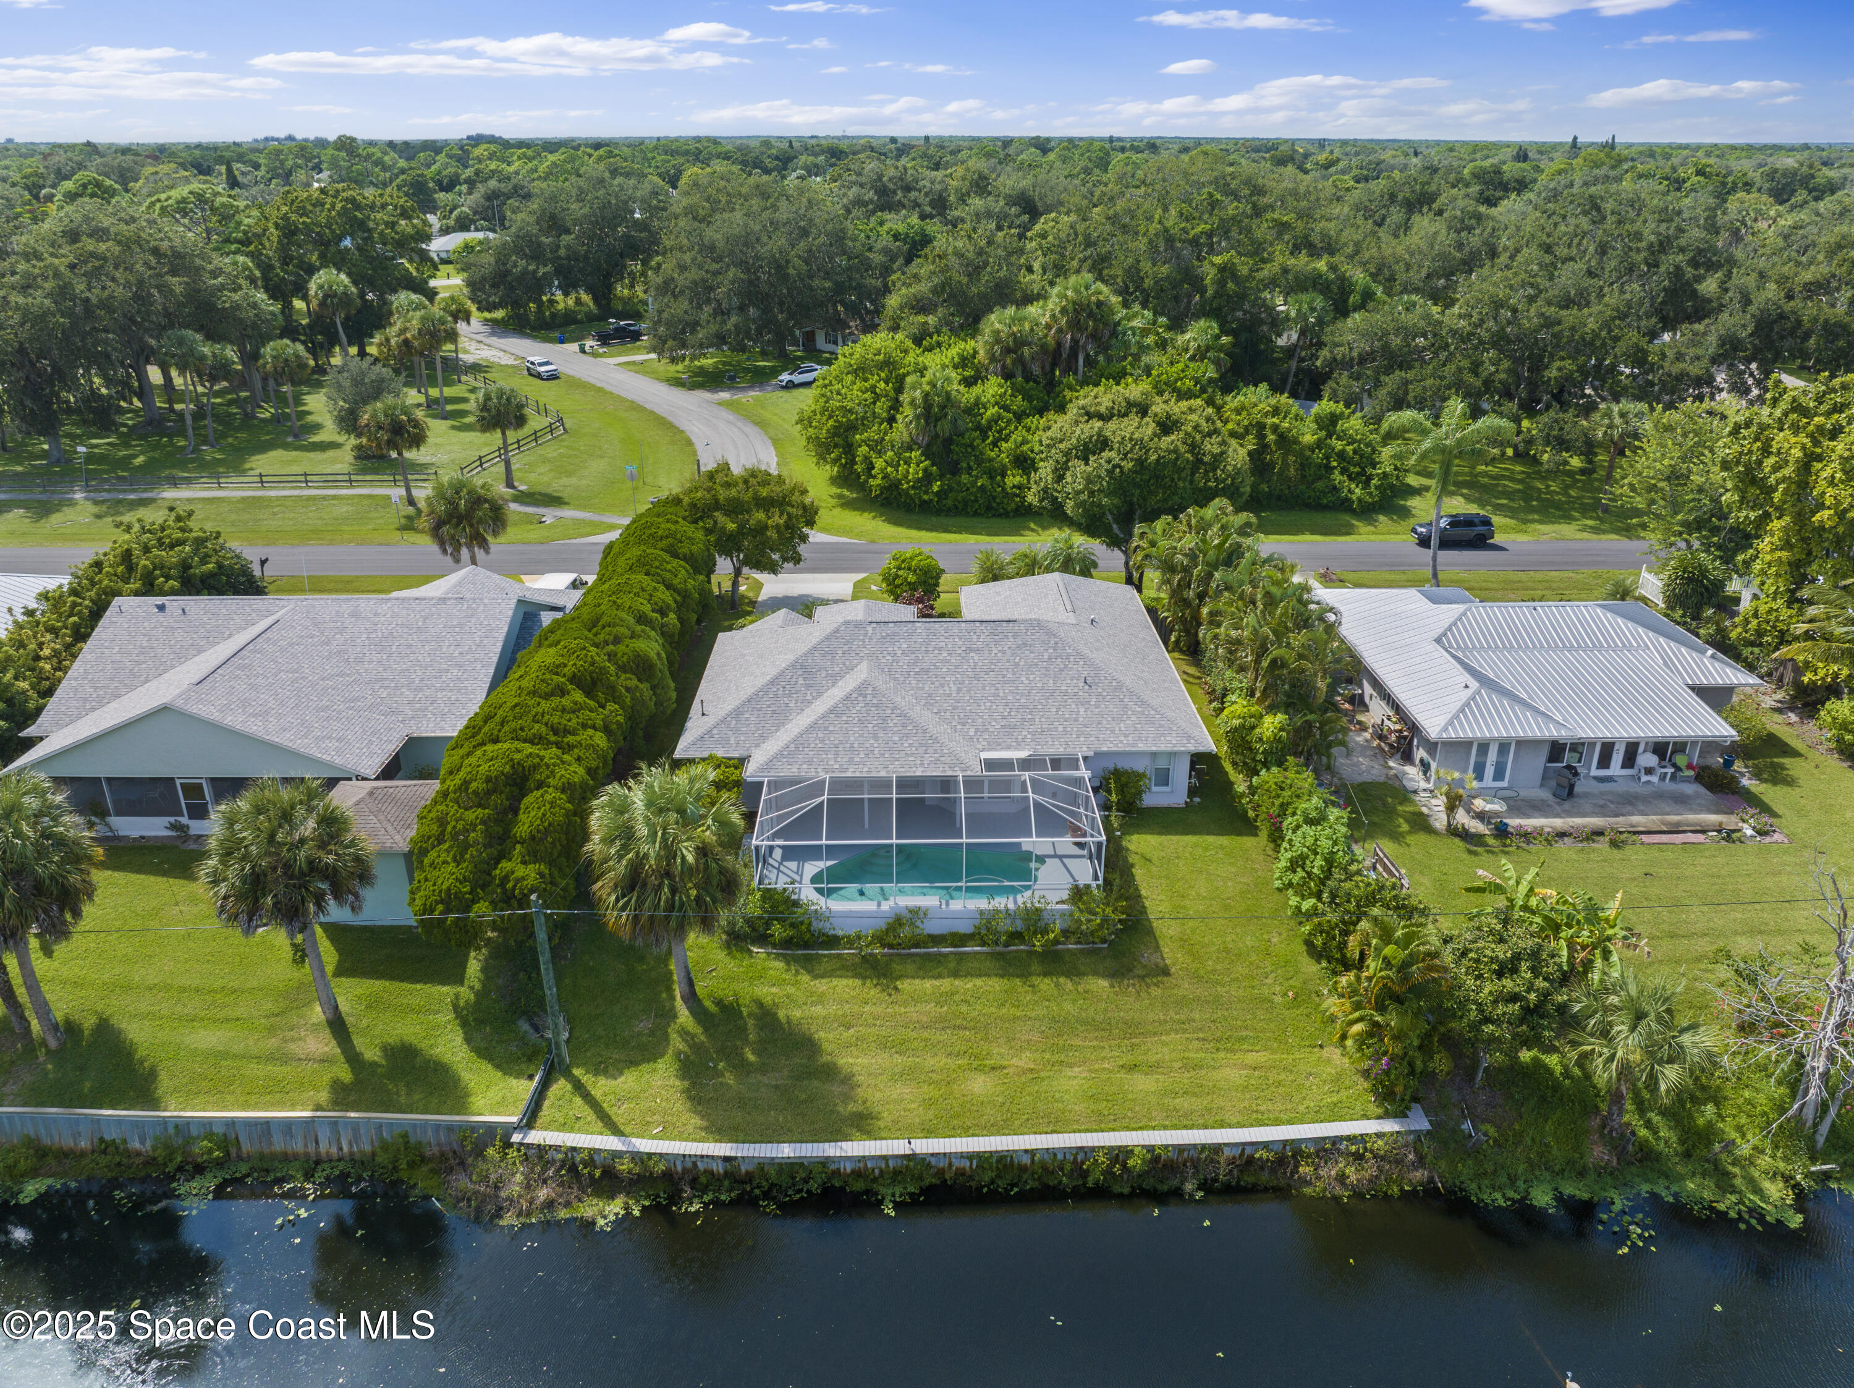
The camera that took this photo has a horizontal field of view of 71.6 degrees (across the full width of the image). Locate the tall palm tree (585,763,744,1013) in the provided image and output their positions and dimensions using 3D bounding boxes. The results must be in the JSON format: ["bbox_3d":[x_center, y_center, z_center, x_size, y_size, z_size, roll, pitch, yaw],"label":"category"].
[{"bbox_3d":[-7.530,5.791,37.495,4.590,7.900,4.590,0,23,0],"label":"tall palm tree"}]

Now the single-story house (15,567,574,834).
[{"bbox_3d":[-26.900,-1.357,57.922,18.600,5.500,22.500,0,23,0],"label":"single-story house"}]

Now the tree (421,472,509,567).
[{"bbox_3d":[-25.916,-8.880,72.754,4.960,7.530,4.960,0,23,0],"label":"tree"}]

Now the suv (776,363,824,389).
[{"bbox_3d":[-13.285,-33.644,136.047,4.650,1.680,1.880,-16,28,-33],"label":"suv"}]

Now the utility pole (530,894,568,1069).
[{"bbox_3d":[-10.165,7.931,34.889,0.300,5.850,0.300,0,23,0],"label":"utility pole"}]

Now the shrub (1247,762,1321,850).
[{"bbox_3d":[13.400,4.137,48.748,2.700,2.700,2.700,0,23,0],"label":"shrub"}]

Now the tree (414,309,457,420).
[{"bbox_3d":[-45.462,-30.697,119.973,4.020,10.090,4.020,0,23,0],"label":"tree"}]

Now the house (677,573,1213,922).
[{"bbox_3d":[0.621,-0.326,53.481,20.400,5.700,27.500,0,23,-1],"label":"house"}]

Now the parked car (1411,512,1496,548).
[{"bbox_3d":[33.999,-10.592,82.990,4.830,1.830,1.930,0,23,-1],"label":"parked car"}]

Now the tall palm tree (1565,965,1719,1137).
[{"bbox_3d":[18.774,9.709,33.944,4.030,5.030,4.030,0,23,0],"label":"tall palm tree"}]

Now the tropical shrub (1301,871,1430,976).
[{"bbox_3d":[14.200,7.068,41.845,4.000,2.800,3.200,0,23,0],"label":"tropical shrub"}]

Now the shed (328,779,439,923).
[{"bbox_3d":[-17.244,4.684,40.469,3.780,3.570,4.460,0,23,-1],"label":"shed"}]

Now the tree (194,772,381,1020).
[{"bbox_3d":[-17.762,6.173,36.533,5.000,7.500,4.900,0,23,0],"label":"tree"}]

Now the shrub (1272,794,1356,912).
[{"bbox_3d":[13.089,5.375,43.458,2.800,3.300,2.700,0,23,0],"label":"shrub"}]

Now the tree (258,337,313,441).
[{"bbox_3d":[-54.946,-26.333,111.016,4.720,8.530,4.720,0,23,0],"label":"tree"}]

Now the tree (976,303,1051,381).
[{"bbox_3d":[6.444,-22.459,95.934,5.400,12.800,5.400,0,23,0],"label":"tree"}]

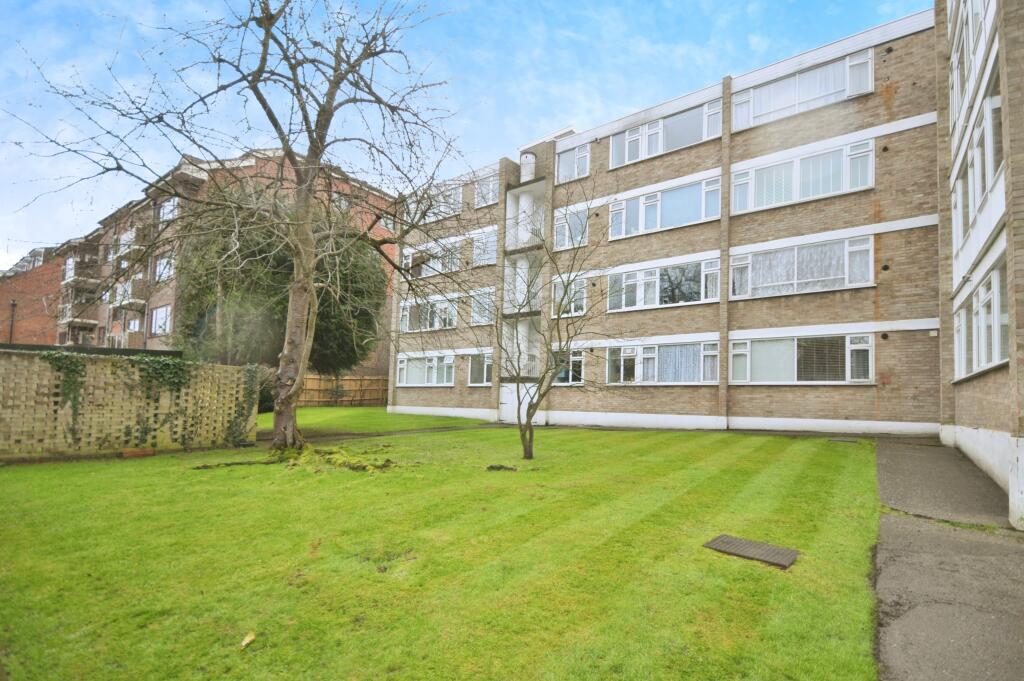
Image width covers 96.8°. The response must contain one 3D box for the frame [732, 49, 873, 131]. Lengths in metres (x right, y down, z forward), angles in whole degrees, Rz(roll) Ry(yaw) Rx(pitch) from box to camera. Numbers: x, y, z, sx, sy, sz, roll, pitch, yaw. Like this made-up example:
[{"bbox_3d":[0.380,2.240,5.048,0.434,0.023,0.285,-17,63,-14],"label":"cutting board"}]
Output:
[{"bbox_3d":[8.140,-7.017,12.962,3.420,1.085,0.130,-1,-4,36],"label":"frame"}]

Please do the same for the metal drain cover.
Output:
[{"bbox_3d":[1.991,1.737,3.791,0.630,0.040,0.460,-4,-7,43],"label":"metal drain cover"}]

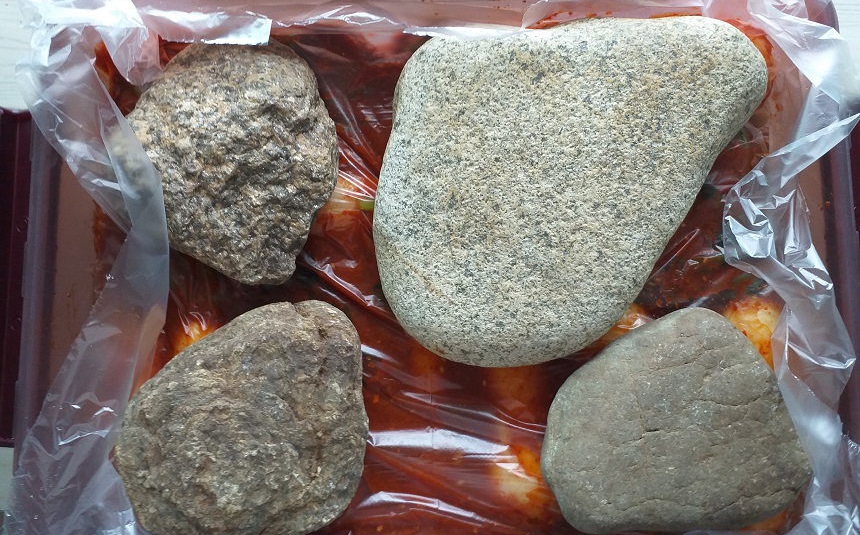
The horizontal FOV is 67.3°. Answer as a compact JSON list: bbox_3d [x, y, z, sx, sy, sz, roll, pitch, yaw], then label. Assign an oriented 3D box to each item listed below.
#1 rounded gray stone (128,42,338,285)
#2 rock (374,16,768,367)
[{"bbox_3d":[-0.109,-0.062,0.346,0.122,0.062,0.128,15,84,3],"label":"rounded gray stone"},{"bbox_3d":[0.076,-0.043,0.336,0.212,0.070,0.179,-5,84,0],"label":"rock"}]

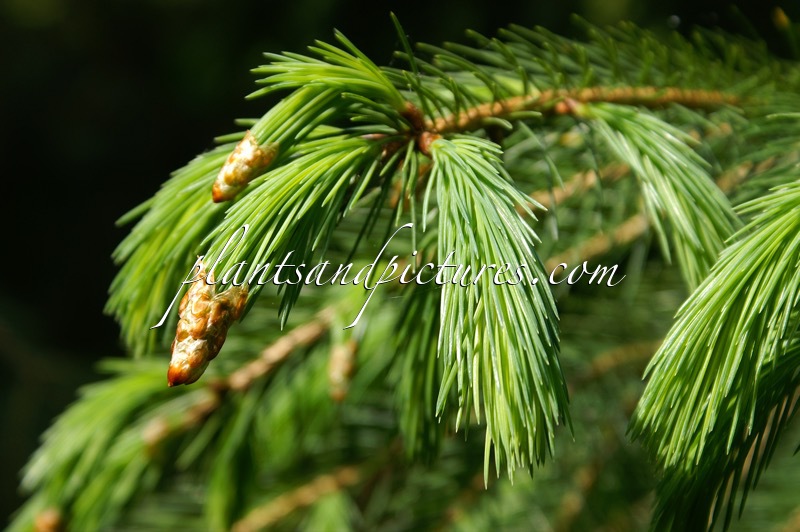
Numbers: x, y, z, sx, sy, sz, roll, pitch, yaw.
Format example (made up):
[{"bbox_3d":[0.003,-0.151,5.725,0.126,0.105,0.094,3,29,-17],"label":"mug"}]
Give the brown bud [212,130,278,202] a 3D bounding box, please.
[{"bbox_3d":[-0.031,-0.019,0.460,0.007,0.017,0.007,38,-12,0],"label":"brown bud"}]

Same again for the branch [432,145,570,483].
[{"bbox_3d":[0.022,0.009,0.520,0.028,0.077,0.027,-13,-8,0],"label":"branch"}]

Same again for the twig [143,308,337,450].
[{"bbox_3d":[-0.044,0.031,0.640,0.062,0.008,0.008,-35,0,-18],"label":"twig"}]

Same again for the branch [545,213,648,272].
[{"bbox_3d":[0.055,-0.007,0.650,0.032,0.006,0.006,-23,0,-26],"label":"branch"}]

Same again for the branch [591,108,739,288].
[{"bbox_3d":[0.063,-0.017,0.555,0.021,0.053,0.021,-35,-11,0],"label":"branch"}]

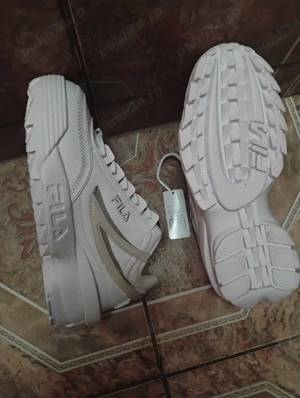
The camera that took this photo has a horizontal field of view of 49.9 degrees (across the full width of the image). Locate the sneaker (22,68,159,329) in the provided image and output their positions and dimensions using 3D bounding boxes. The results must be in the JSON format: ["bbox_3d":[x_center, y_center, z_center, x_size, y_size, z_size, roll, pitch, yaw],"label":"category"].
[{"bbox_3d":[-0.066,-0.013,0.359,0.121,0.098,0.277,-9,80,-14],"label":"sneaker"}]

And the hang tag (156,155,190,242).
[{"bbox_3d":[0.030,-0.004,0.402,0.032,0.012,0.110,-7,75,-1],"label":"hang tag"}]

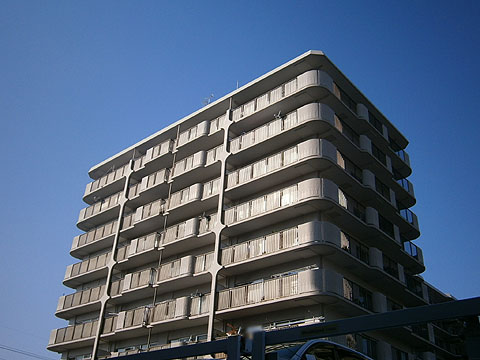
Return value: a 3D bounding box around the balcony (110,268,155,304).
[{"bbox_3d":[-7.585,7.935,37.059,5.460,1.288,1.708,-22,-39,36],"label":"balcony"}]

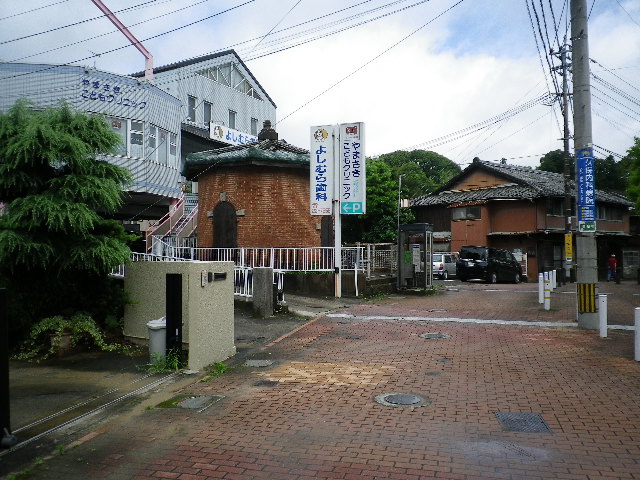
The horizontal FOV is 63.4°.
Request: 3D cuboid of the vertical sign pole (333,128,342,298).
[{"bbox_3d":[0.561,-0.863,16.400,0.190,5.400,0.190,0,-1,0],"label":"vertical sign pole"}]

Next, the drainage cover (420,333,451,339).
[{"bbox_3d":[2.108,1.765,9.448,0.560,0.030,0.560,-1,-1,16],"label":"drainage cover"}]

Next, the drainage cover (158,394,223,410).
[{"bbox_3d":[-1.386,1.726,5.469,0.510,0.030,0.580,-1,-1,7],"label":"drainage cover"}]

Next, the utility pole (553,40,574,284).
[{"bbox_3d":[12.160,-3.875,25.800,1.100,12.100,0.500,0,-1,0],"label":"utility pole"}]

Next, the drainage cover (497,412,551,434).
[{"bbox_3d":[1.818,1.657,4.659,0.400,0.030,0.570,-1,-1,11],"label":"drainage cover"}]

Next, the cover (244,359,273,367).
[{"bbox_3d":[-0.840,1.704,7.130,0.400,0.030,0.410,0,-1,5],"label":"cover"}]

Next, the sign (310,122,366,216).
[{"bbox_3d":[0.567,-2.235,16.300,1.740,2.820,0.220,-1,-2,18],"label":"sign"}]

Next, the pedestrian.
[{"bbox_3d":[15.372,1.492,27.300,0.520,1.500,0.380,0,-1,0],"label":"pedestrian"}]

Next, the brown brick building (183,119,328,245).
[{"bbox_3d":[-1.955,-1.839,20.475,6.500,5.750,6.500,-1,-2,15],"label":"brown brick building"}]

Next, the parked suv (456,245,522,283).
[{"bbox_3d":[8.950,1.310,26.900,1.720,1.780,4.450,-2,-2,42],"label":"parked suv"}]

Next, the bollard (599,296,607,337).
[{"bbox_3d":[5.093,1.368,9.300,0.130,0.760,0.130,0,-1,0],"label":"bollard"}]

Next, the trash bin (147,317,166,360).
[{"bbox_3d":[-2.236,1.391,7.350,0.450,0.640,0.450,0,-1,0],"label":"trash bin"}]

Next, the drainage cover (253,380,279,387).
[{"bbox_3d":[-0.632,1.731,6.182,0.255,0.030,0.255,-1,-1,5],"label":"drainage cover"}]

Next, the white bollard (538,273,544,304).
[{"bbox_3d":[6.127,1.371,14.300,0.130,0.780,0.130,0,-1,0],"label":"white bollard"}]

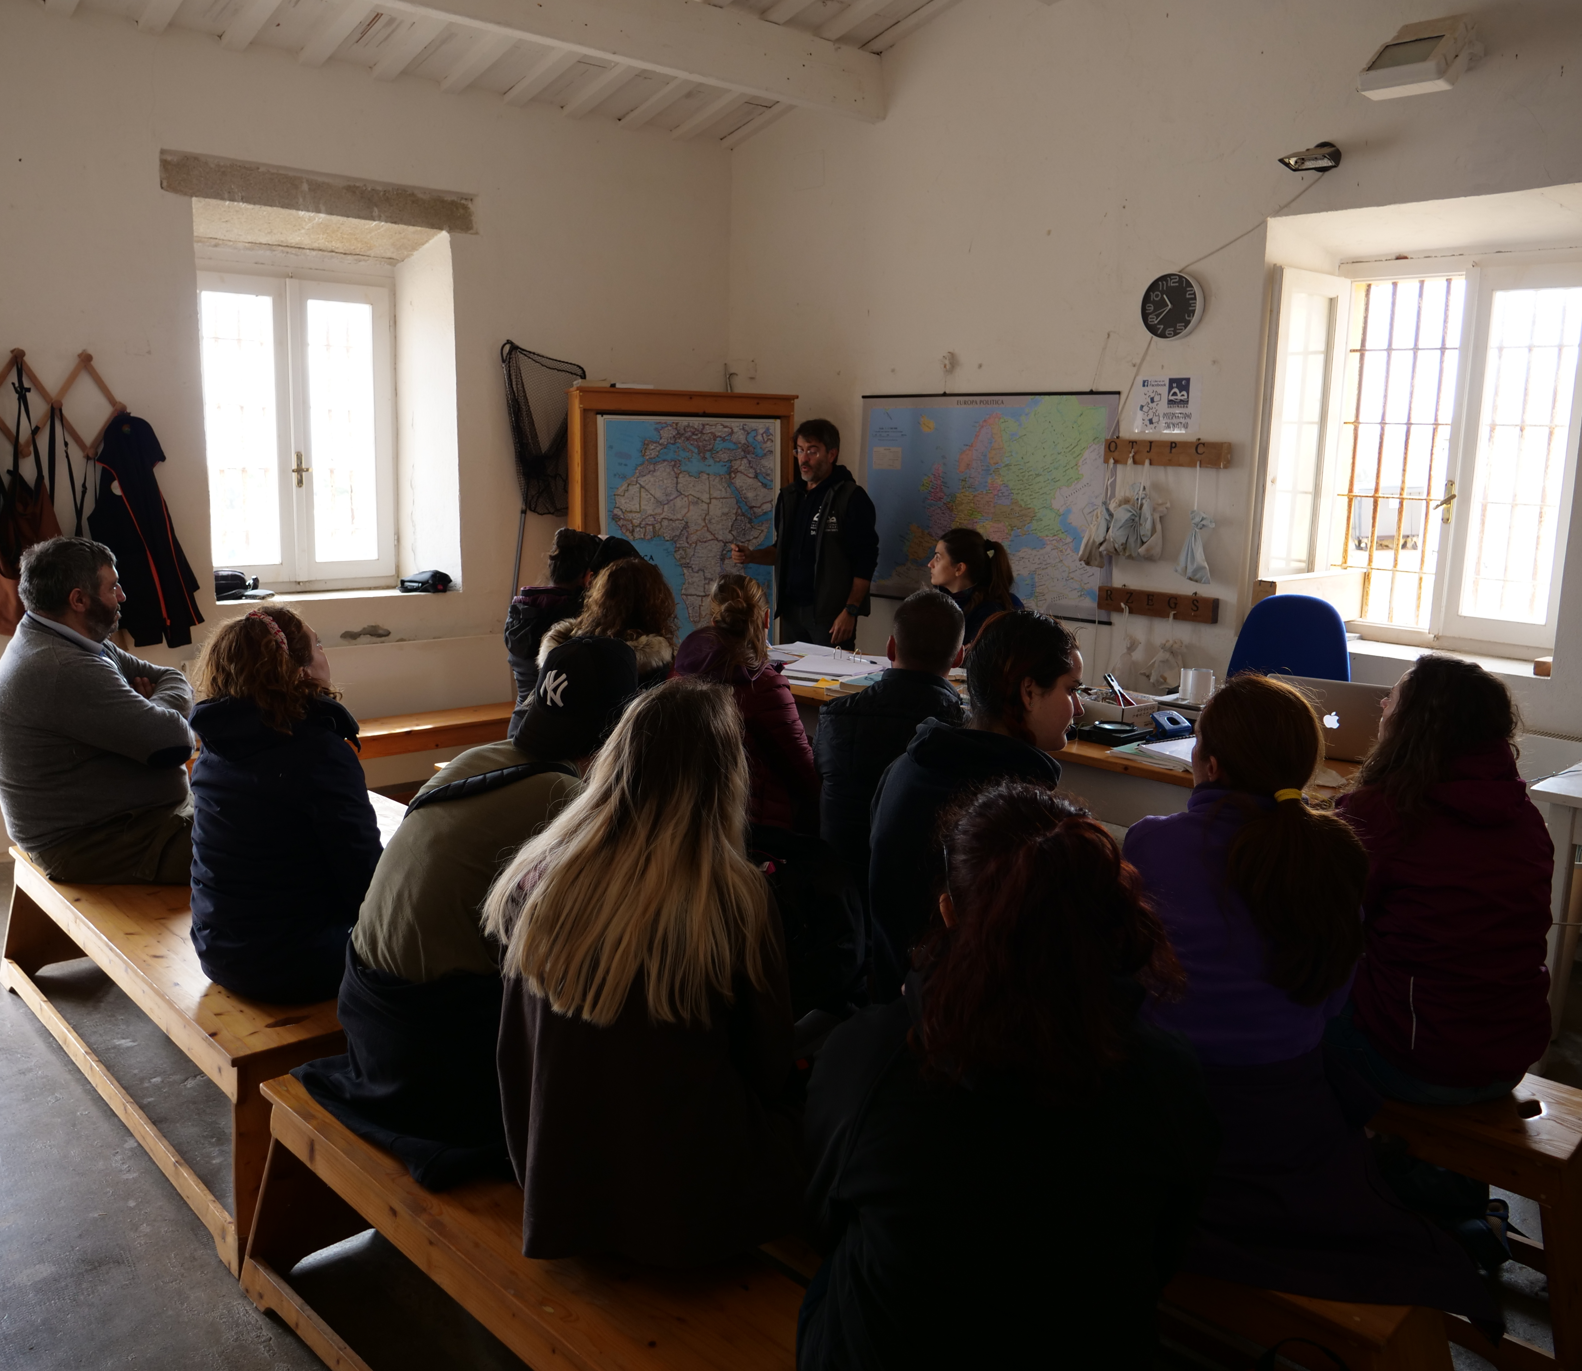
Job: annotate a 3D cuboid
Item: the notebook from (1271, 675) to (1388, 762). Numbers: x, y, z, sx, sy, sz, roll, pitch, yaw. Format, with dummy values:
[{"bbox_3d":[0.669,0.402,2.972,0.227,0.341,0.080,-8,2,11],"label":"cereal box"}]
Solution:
[{"bbox_3d":[1.728,0.099,3.987,0.360,0.250,0.280,7,12,28],"label":"notebook"}]

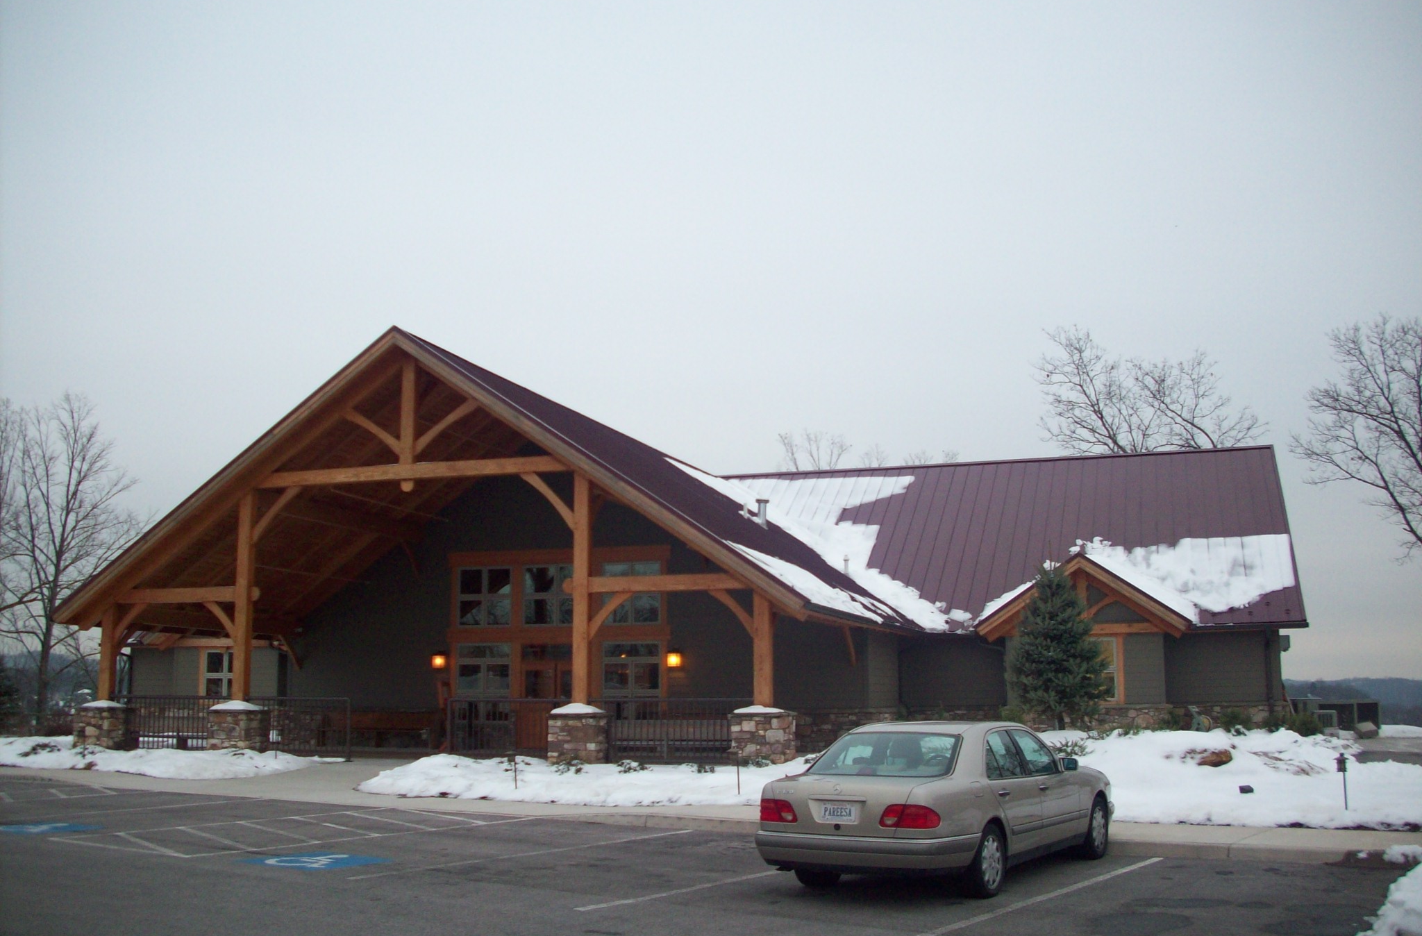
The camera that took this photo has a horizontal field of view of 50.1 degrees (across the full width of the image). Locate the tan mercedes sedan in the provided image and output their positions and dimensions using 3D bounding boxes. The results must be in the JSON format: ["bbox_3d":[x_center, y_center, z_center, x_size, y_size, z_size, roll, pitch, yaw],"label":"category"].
[{"bbox_3d":[2.313,3.102,14.337,1.840,1.440,4.800,-6,-9,32],"label":"tan mercedes sedan"}]

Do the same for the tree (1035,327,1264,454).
[{"bbox_3d":[18.216,2.911,60.639,11.000,17.500,10.500,-3,-9,17],"label":"tree"}]

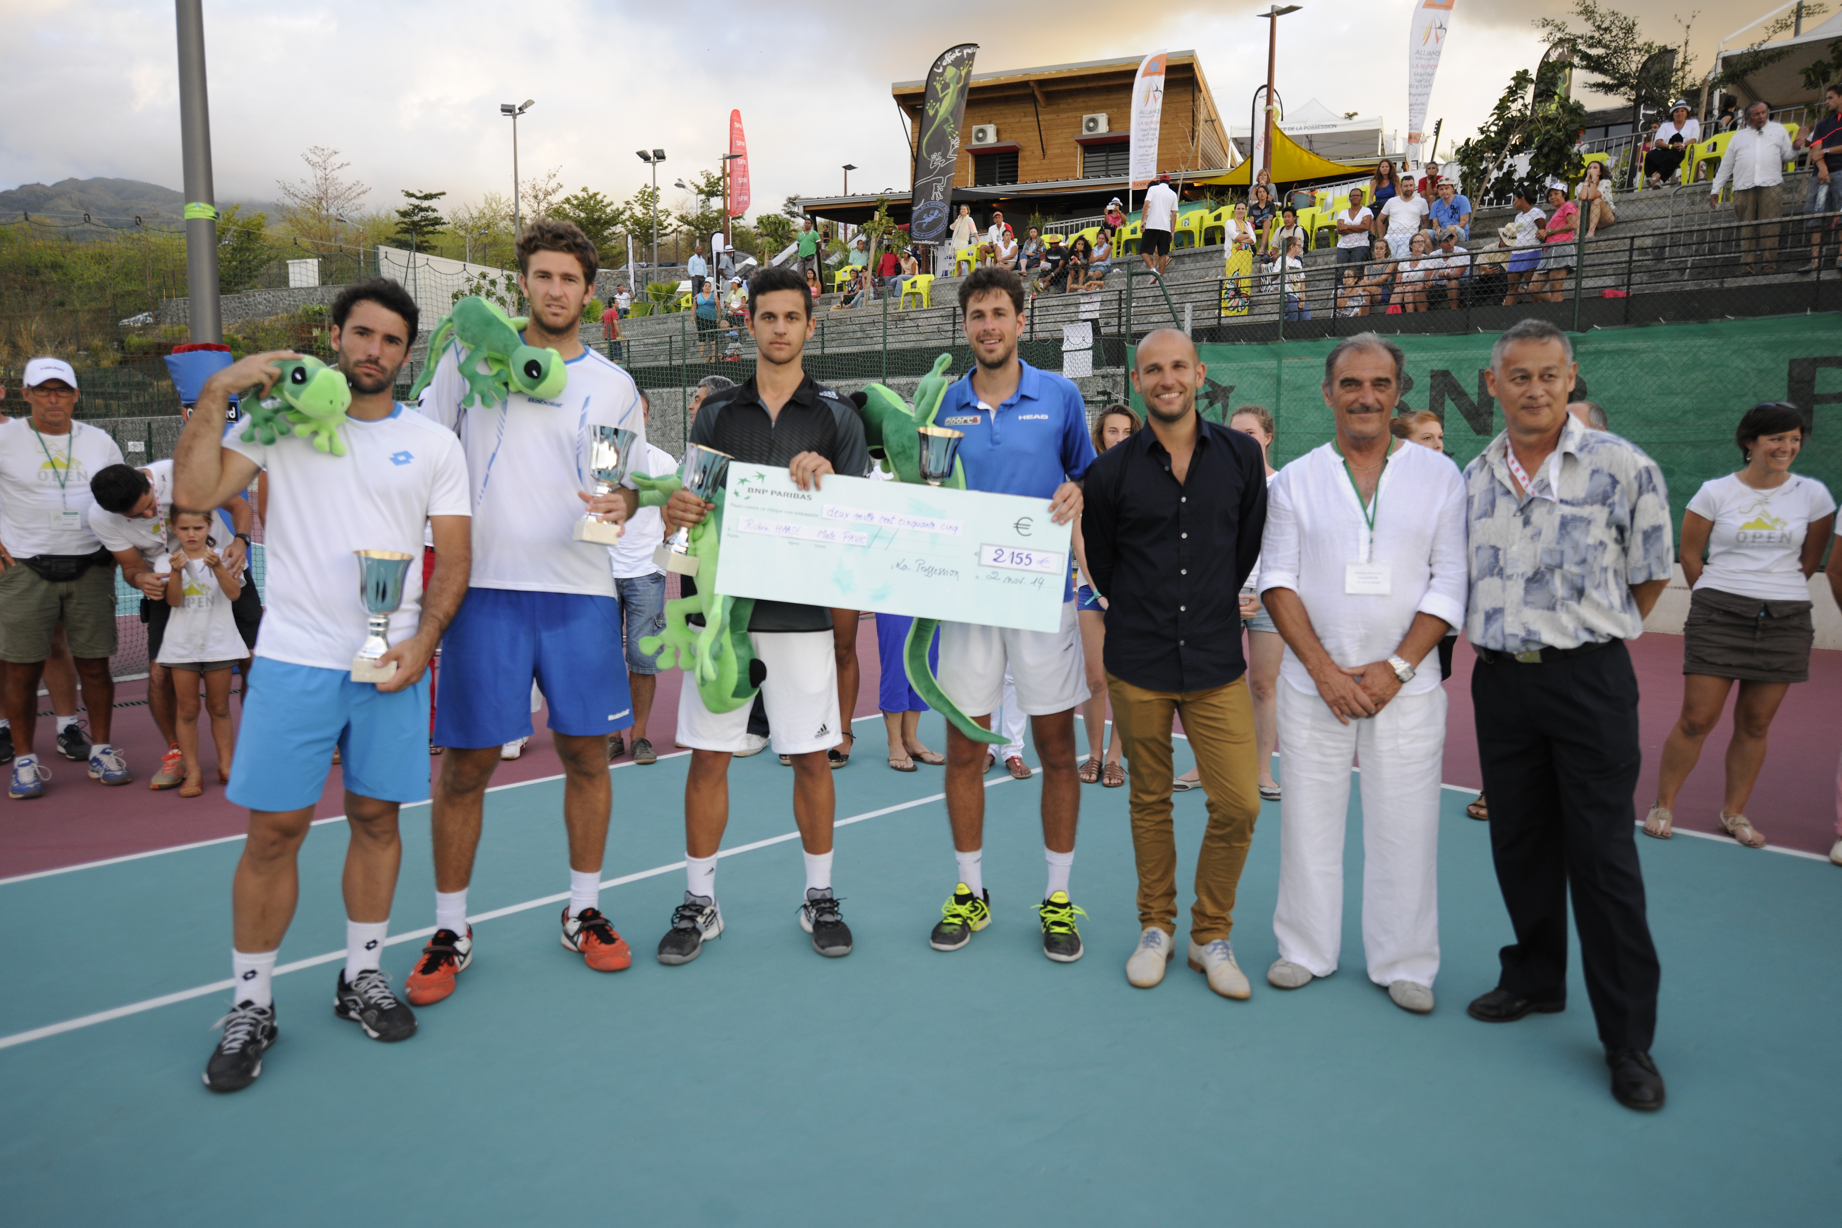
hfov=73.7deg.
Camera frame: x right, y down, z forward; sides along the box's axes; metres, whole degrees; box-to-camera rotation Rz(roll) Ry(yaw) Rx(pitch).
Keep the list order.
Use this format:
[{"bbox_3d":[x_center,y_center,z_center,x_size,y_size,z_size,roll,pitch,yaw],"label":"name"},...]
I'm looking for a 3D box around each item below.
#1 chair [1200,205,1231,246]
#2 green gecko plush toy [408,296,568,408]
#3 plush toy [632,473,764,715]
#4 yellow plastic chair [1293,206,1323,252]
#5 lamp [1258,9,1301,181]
[{"bbox_3d":[5.642,-7.331,23.200,0.570,0.770,0.560,8,10,44],"label":"chair"},{"bbox_3d":[-1.124,-0.680,3.170,0.390,0.230,0.270,29,20,33],"label":"green gecko plush toy"},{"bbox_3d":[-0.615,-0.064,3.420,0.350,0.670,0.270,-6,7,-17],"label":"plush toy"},{"bbox_3d":[6.343,-6.358,20.335,0.570,0.800,0.560,7,9,44],"label":"yellow plastic chair"},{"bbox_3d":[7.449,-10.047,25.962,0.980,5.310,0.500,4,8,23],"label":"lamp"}]

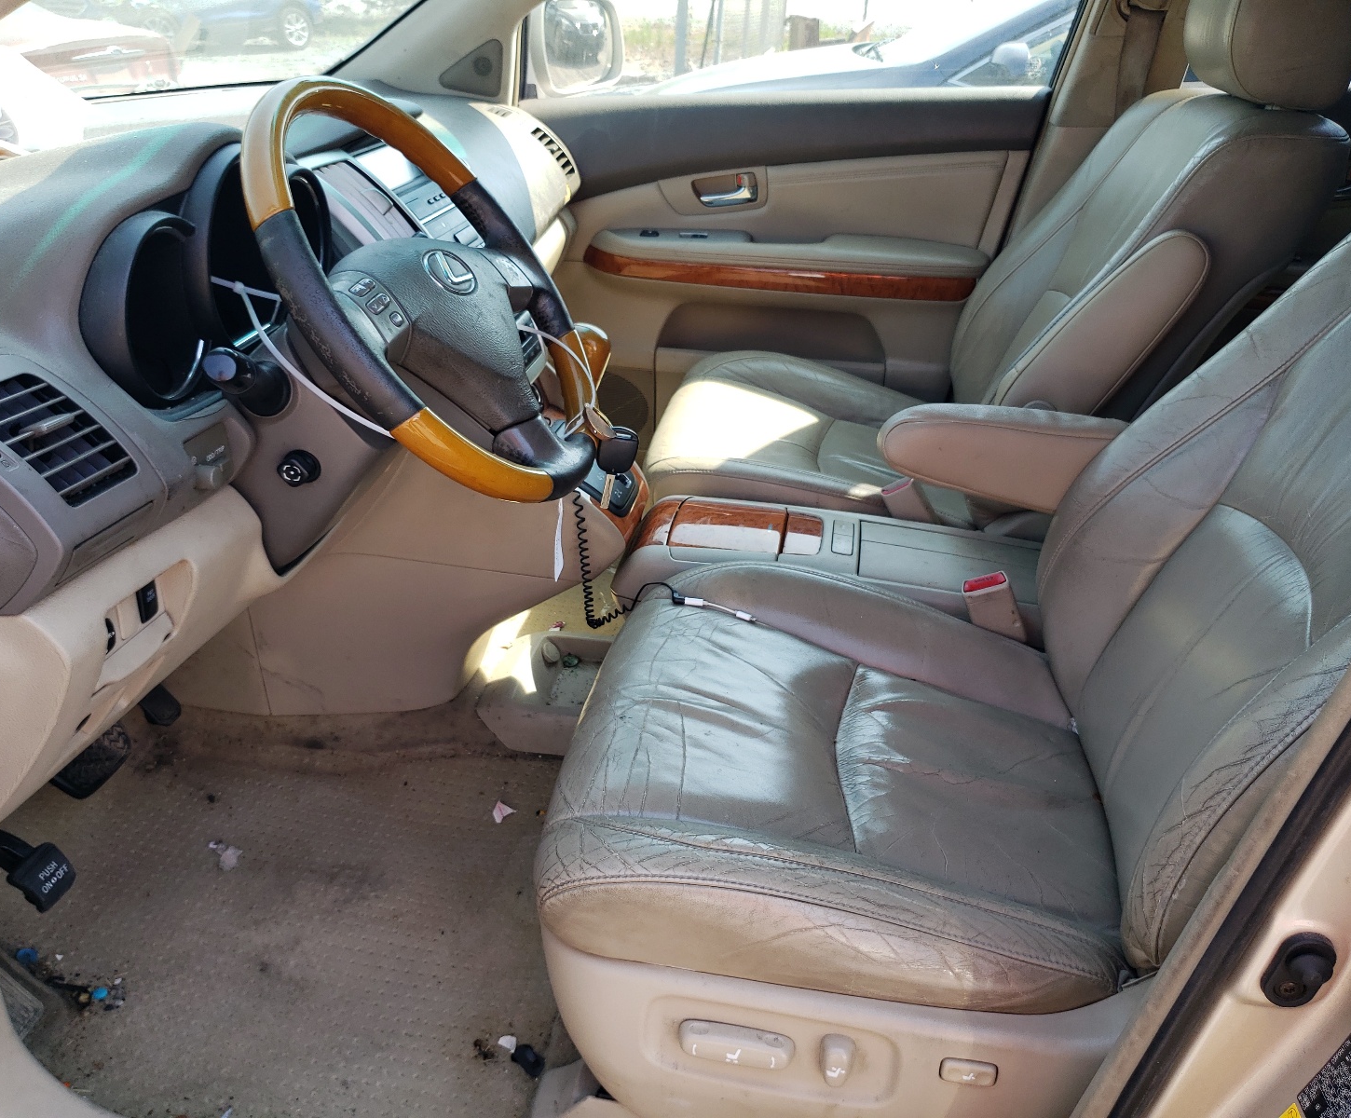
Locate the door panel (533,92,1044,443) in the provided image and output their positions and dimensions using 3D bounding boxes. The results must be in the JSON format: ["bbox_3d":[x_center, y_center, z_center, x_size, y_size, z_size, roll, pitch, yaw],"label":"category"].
[{"bbox_3d":[0.103,-0.495,1.966,0.940,0.680,0.150,8,29,8],"label":"door panel"}]

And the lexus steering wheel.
[{"bbox_3d":[-0.212,-0.207,0.931,0.090,0.385,0.385,-28,15,24],"label":"lexus steering wheel"}]

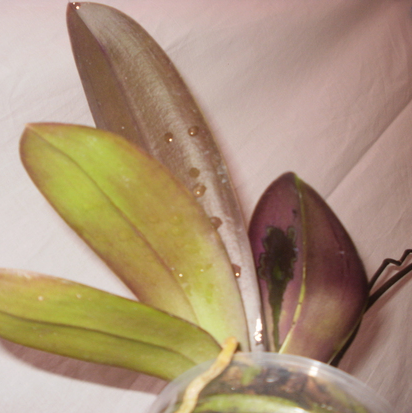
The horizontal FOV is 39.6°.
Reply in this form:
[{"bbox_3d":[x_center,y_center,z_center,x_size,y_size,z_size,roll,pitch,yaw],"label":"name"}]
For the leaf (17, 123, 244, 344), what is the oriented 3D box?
[{"bbox_3d":[-0.039,0.017,0.382,0.070,0.030,0.217,-42,84,-13],"label":"leaf"}]

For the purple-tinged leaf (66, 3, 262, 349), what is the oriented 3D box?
[{"bbox_3d":[-0.024,-0.029,0.408,0.073,0.035,0.296,-27,79,-7],"label":"purple-tinged leaf"}]

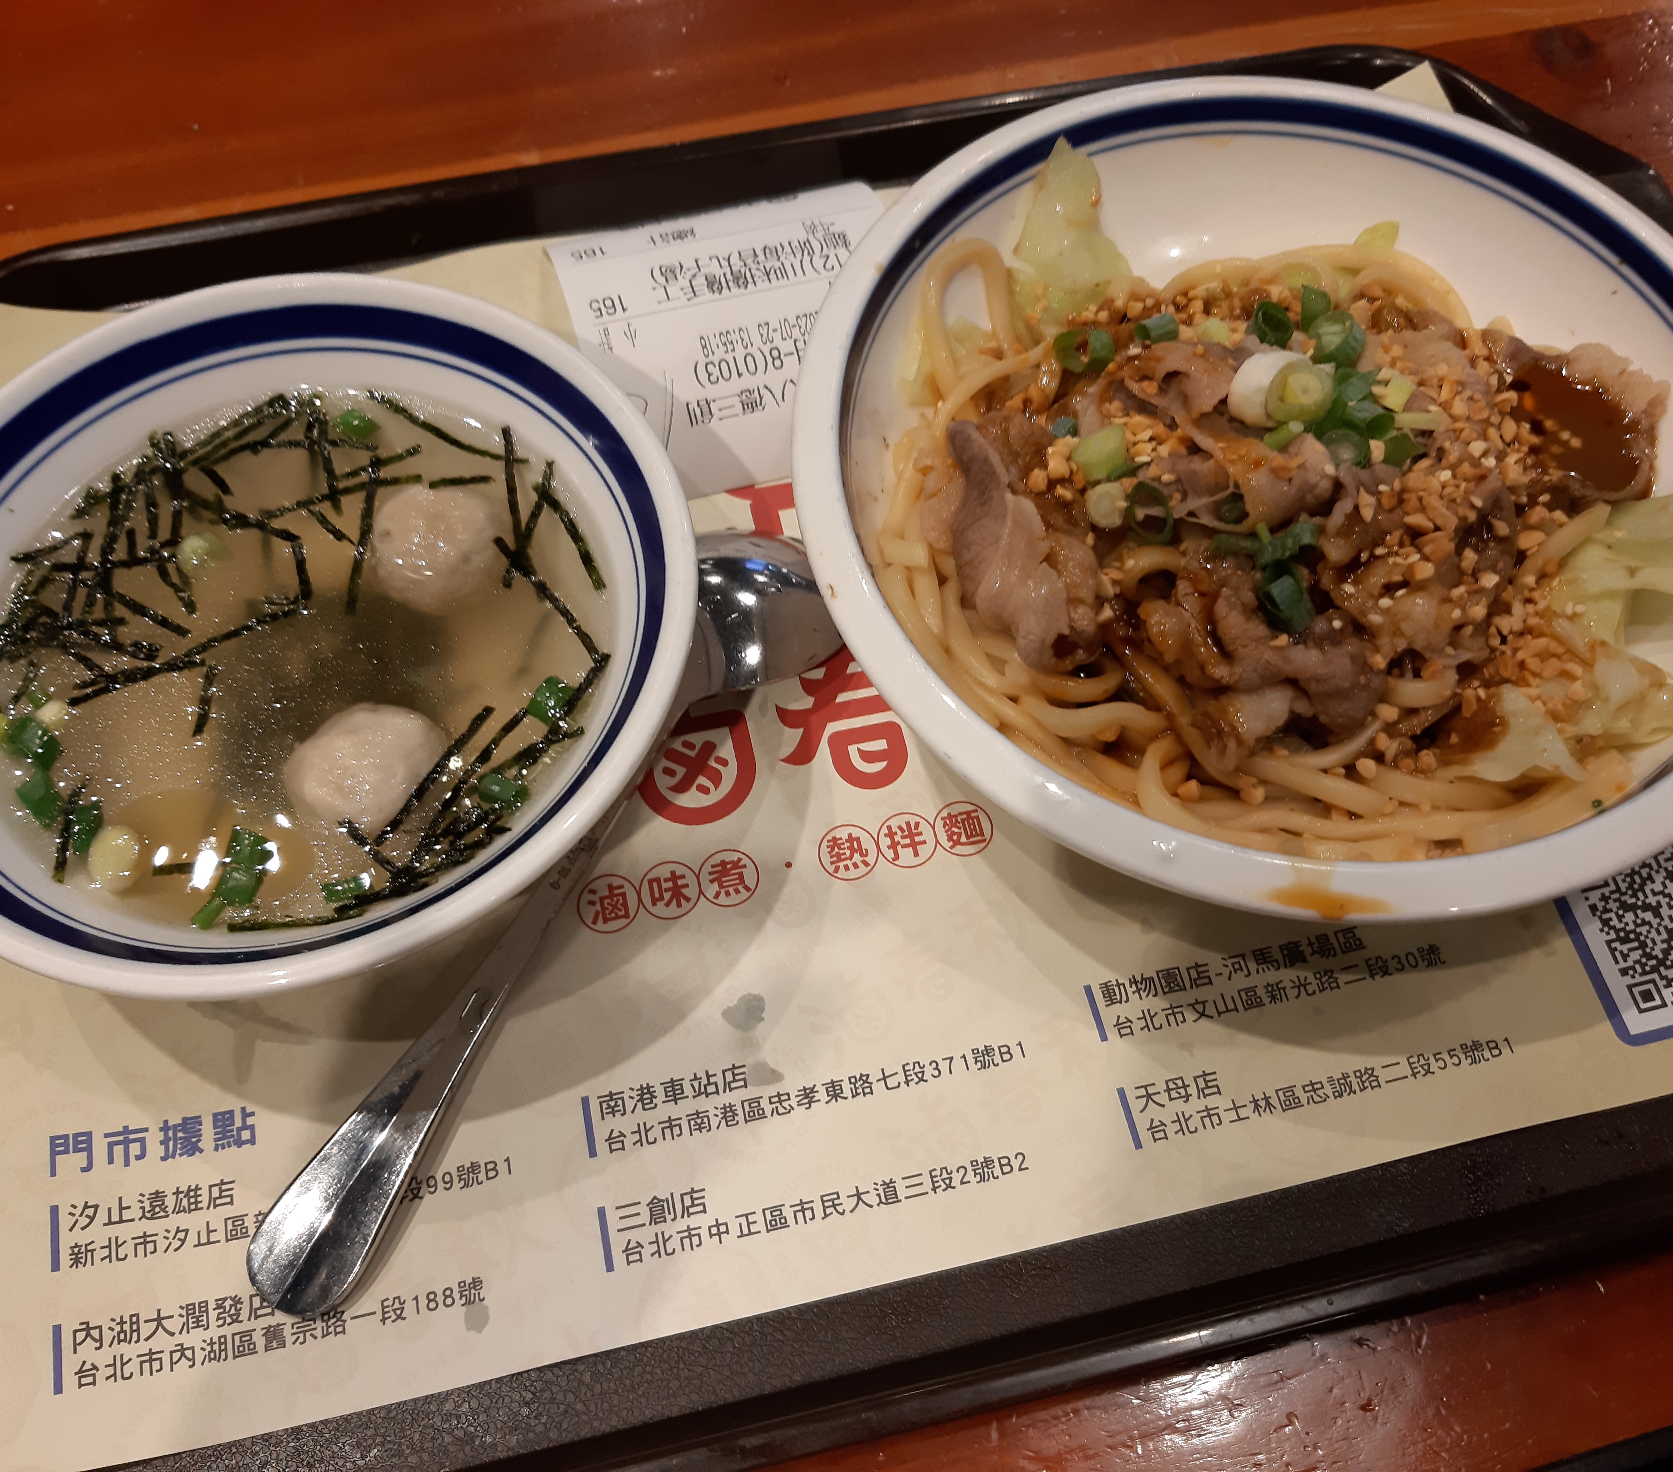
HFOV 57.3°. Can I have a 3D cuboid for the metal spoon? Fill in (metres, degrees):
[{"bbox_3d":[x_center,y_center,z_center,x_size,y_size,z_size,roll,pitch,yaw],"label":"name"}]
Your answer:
[{"bbox_3d":[-0.050,0.023,0.281,0.043,0.022,0.173,25,66,12],"label":"metal spoon"}]

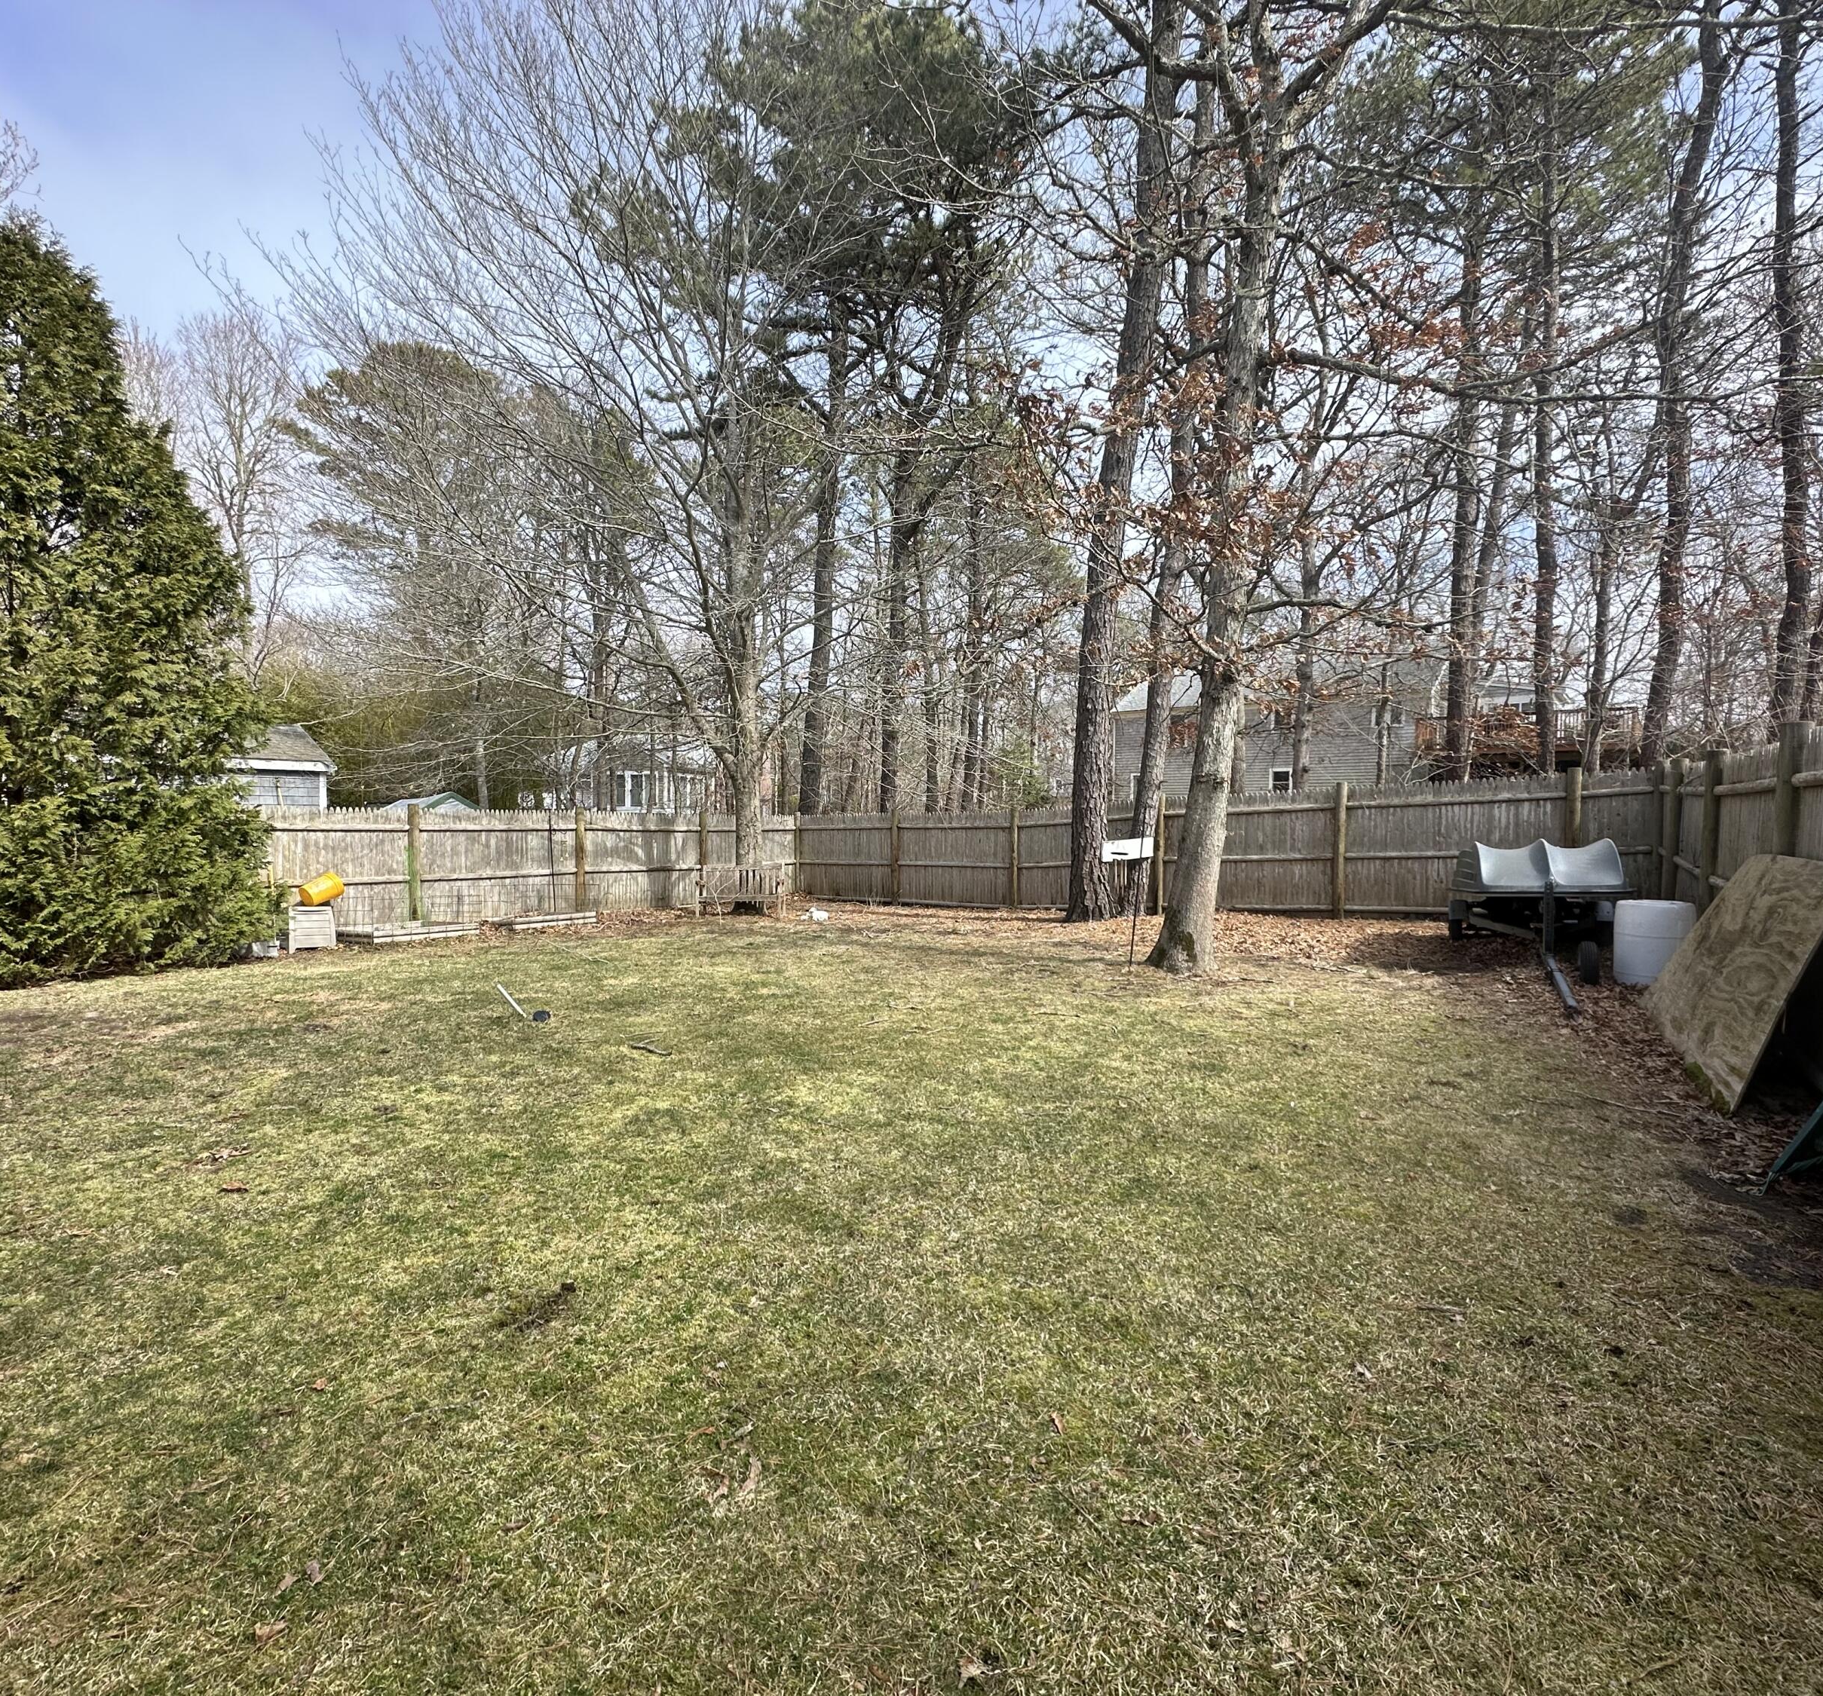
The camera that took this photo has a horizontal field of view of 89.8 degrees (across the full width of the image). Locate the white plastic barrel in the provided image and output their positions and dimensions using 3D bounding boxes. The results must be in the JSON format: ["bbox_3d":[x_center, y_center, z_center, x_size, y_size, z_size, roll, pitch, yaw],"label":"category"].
[{"bbox_3d":[5.871,0.754,7.239,0.497,0.621,0.497,4,6,39],"label":"white plastic barrel"}]

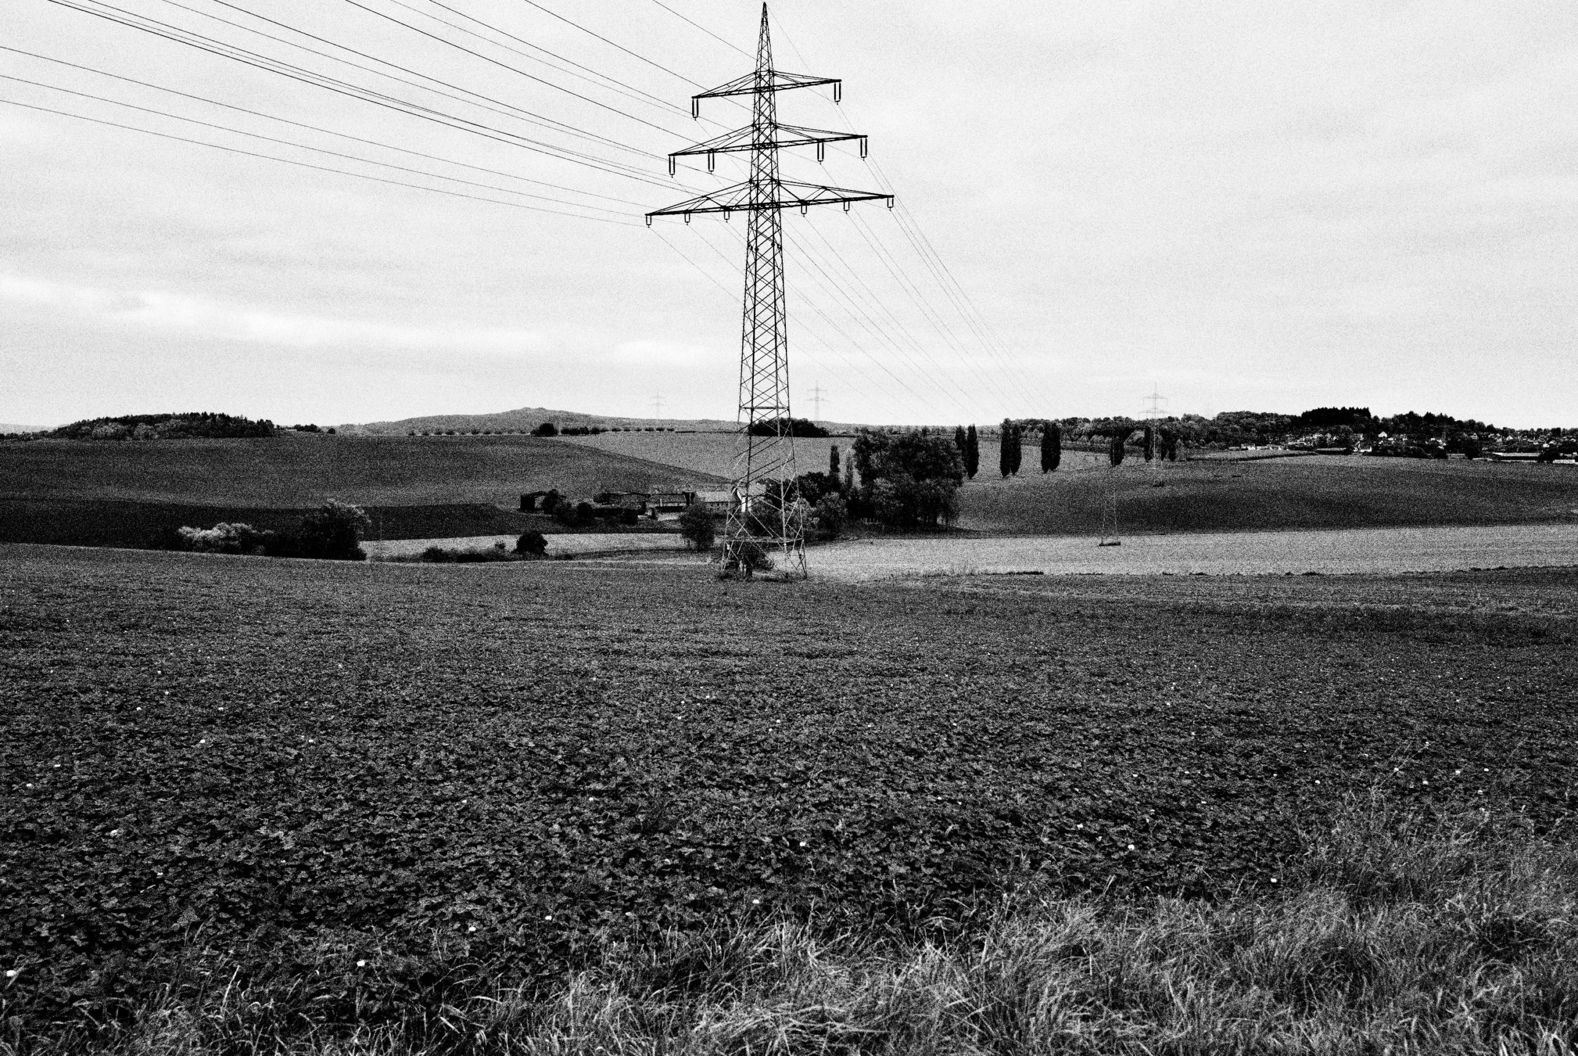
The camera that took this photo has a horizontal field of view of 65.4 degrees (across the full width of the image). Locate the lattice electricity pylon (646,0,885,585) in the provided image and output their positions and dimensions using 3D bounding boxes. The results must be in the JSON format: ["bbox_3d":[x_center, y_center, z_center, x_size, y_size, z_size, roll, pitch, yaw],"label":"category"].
[{"bbox_3d":[-2.276,-22.579,118.745,25.800,54.850,6.420,1,4,20],"label":"lattice electricity pylon"}]

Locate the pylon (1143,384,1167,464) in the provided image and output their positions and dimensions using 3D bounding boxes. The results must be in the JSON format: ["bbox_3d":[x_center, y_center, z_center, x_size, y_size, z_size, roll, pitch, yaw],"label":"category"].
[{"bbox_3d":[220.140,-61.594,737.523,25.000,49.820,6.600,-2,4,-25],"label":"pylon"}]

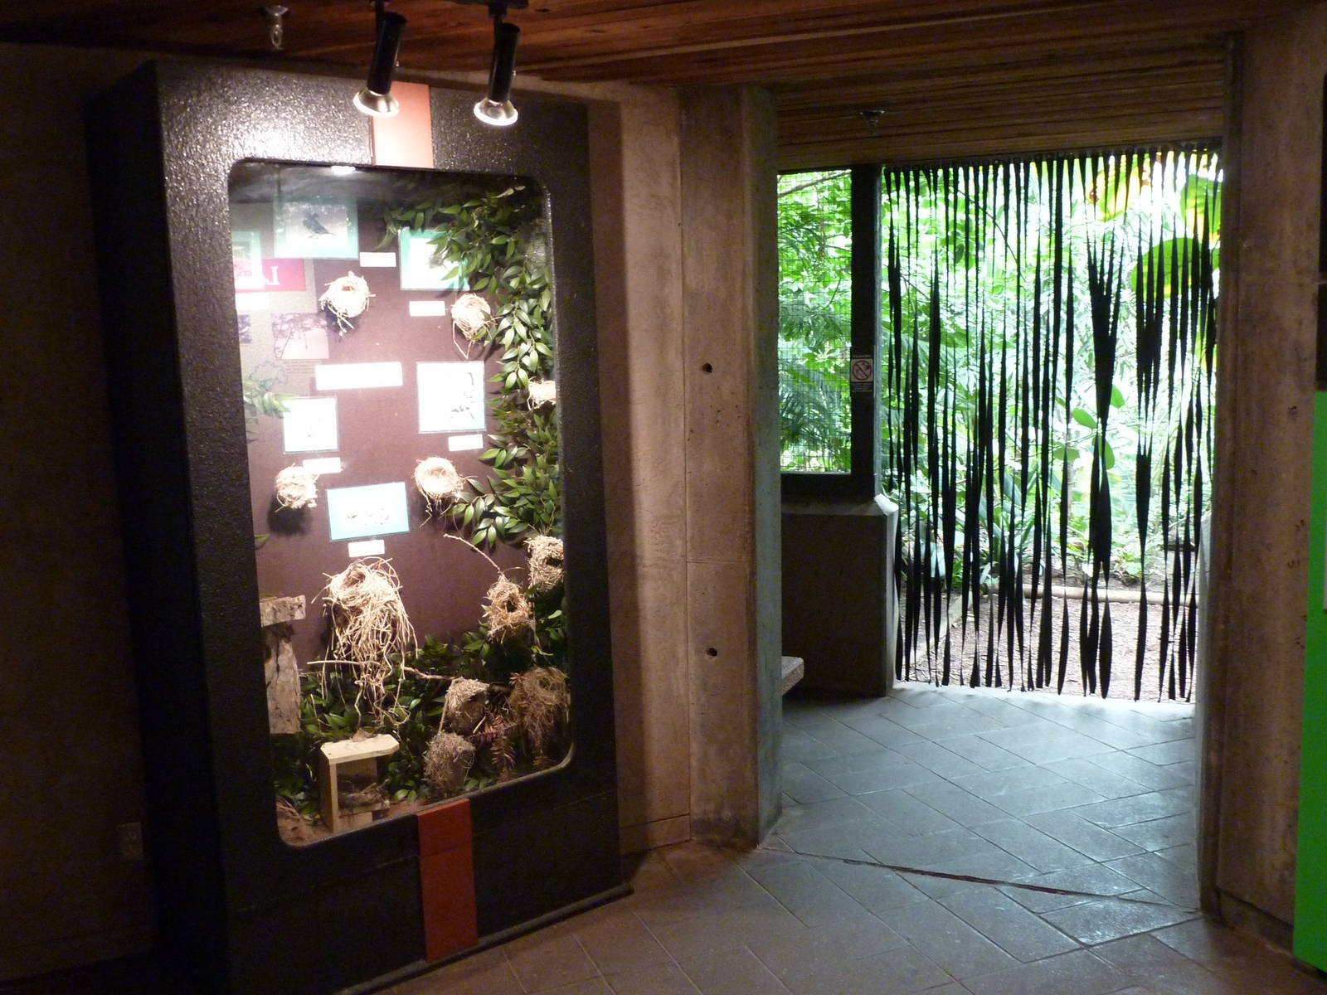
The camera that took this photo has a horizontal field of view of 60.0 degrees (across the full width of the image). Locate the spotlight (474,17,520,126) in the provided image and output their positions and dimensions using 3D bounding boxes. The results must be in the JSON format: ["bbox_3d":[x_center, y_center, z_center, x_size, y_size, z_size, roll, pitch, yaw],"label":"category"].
[{"bbox_3d":[-0.364,-0.942,2.540,0.100,0.210,0.110,-5,45,-24],"label":"spotlight"}]

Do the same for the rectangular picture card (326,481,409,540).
[{"bbox_3d":[-0.839,0.040,3.278,0.232,0.144,0.008,-6,8,-36],"label":"rectangular picture card"}]

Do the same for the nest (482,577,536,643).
[{"bbox_3d":[-0.465,0.334,3.447,0.142,0.190,0.130,-1,6,0],"label":"nest"}]

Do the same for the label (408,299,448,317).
[{"bbox_3d":[-0.683,-0.546,3.338,0.105,0.040,0.006,-6,8,-36],"label":"label"}]

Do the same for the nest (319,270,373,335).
[{"bbox_3d":[-0.923,-0.568,3.351,0.152,0.183,0.138,-7,9,-35],"label":"nest"}]

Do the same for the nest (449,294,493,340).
[{"bbox_3d":[-0.598,-0.565,3.588,0.129,0.143,0.117,-7,9,-35],"label":"nest"}]

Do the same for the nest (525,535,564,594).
[{"bbox_3d":[-0.339,0.204,3.503,0.158,0.170,0.145,-6,8,-36],"label":"nest"}]

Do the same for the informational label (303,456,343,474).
[{"bbox_3d":[-1.006,-0.092,3.406,0.116,0.043,0.012,-7,9,-35],"label":"informational label"}]

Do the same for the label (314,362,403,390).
[{"bbox_3d":[-0.906,-0.365,3.451,0.269,0.072,0.012,-7,9,-35],"label":"label"}]

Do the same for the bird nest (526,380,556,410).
[{"bbox_3d":[-0.389,-0.339,3.765,0.112,0.095,0.102,-2,7,0],"label":"bird nest"}]

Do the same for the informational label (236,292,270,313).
[{"bbox_3d":[-1.093,-0.518,3.036,0.104,0.041,0.006,-6,8,-36],"label":"informational label"}]

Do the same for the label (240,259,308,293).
[{"bbox_3d":[-1.086,-0.619,3.207,0.187,0.093,0.012,-7,9,-35],"label":"label"}]

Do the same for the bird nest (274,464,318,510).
[{"bbox_3d":[-1.056,-0.030,3.309,0.124,0.123,0.113,-7,9,-35],"label":"bird nest"}]

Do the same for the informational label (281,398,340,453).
[{"bbox_3d":[-0.968,-0.200,3.159,0.152,0.149,0.008,-6,8,-36],"label":"informational label"}]

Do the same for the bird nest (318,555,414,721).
[{"bbox_3d":[-0.822,0.388,3.199,0.230,0.425,0.185,-6,8,-36],"label":"bird nest"}]

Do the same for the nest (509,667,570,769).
[{"bbox_3d":[-0.373,0.670,3.497,0.168,0.295,0.160,-6,8,-36],"label":"nest"}]

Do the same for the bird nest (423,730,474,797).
[{"bbox_3d":[-0.645,0.803,3.459,0.148,0.198,0.134,-7,9,-35],"label":"bird nest"}]

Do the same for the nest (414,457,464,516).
[{"bbox_3d":[-0.696,-0.037,3.572,0.153,0.173,0.139,-7,9,-35],"label":"nest"}]

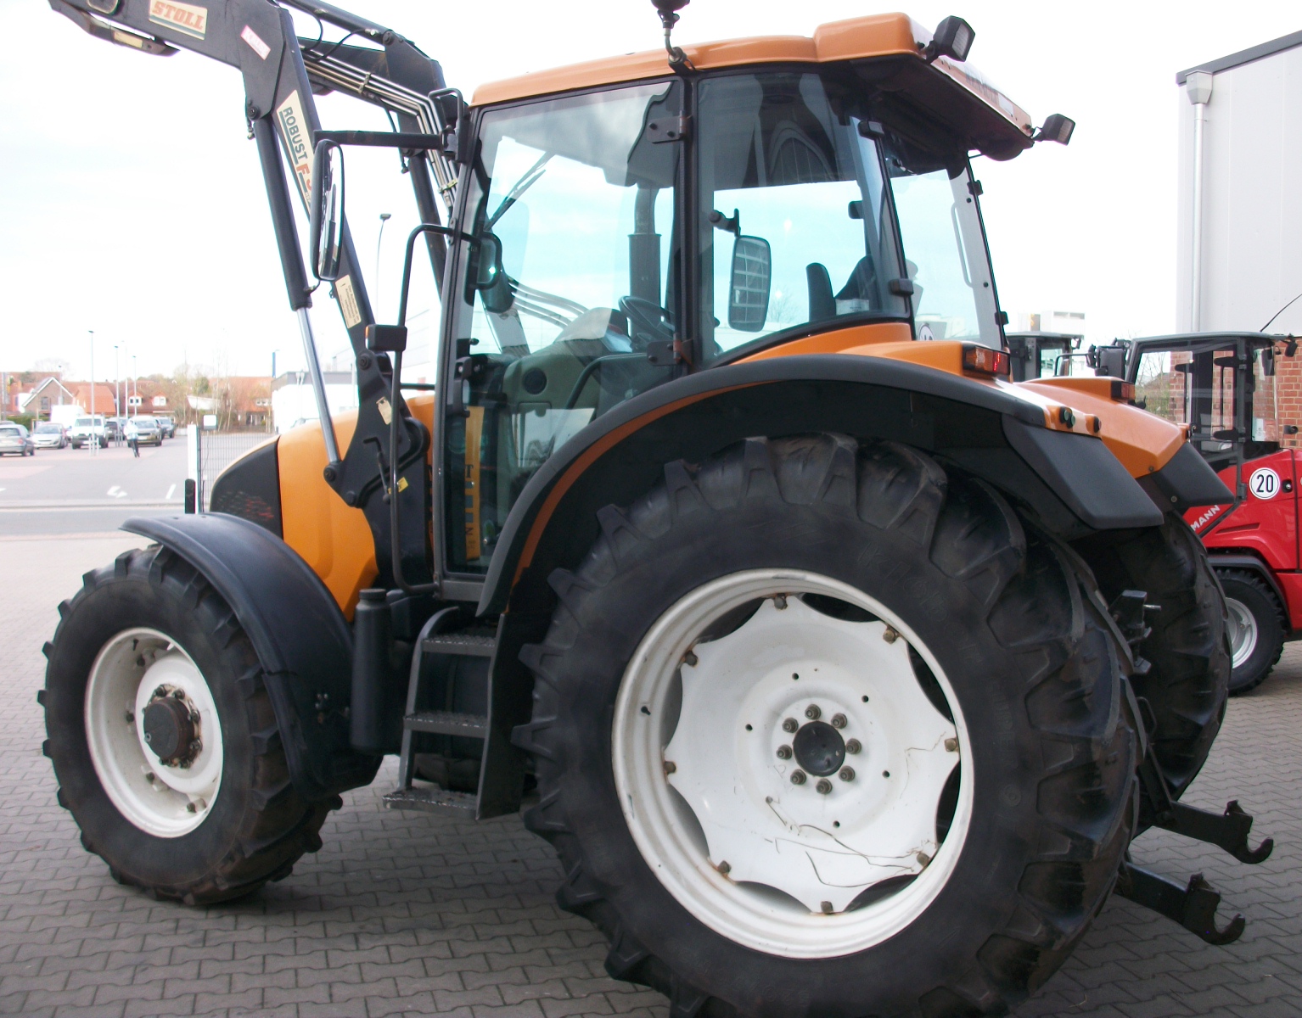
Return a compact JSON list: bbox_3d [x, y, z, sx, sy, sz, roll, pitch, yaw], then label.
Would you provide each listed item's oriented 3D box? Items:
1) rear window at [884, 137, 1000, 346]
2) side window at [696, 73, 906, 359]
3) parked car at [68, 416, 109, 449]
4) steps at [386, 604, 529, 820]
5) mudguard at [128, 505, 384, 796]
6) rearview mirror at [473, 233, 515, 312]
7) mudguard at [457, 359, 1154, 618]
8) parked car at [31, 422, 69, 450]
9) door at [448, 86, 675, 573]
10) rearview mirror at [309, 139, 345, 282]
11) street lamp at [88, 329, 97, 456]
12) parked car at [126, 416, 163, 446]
[{"bbox_3d":[0.964,-0.853,4.472,0.060,0.770,0.980,-11,-2,29],"label":"rear window"},{"bbox_3d":[0.426,-0.843,3.950,0.590,0.800,0.090,1,3,12],"label":"side window"},{"bbox_3d":[-31.112,-4.228,76.000,1.750,1.800,4.200,-1,4,-16],"label":"parked car"},{"bbox_3d":[-0.610,0.644,4.523,0.400,0.650,0.360,2,4,29],"label":"steps"},{"bbox_3d":[-1.487,0.481,4.866,1.040,0.910,0.440,3,4,32],"label":"mudguard"},{"bbox_3d":[-0.544,-0.800,4.629,0.080,0.280,0.190,2,4,29],"label":"rearview mirror"},{"bbox_3d":[0.403,-0.040,3.730,1.860,0.740,0.540,2,4,29],"label":"mudguard"},{"bbox_3d":[-30.832,-3.721,70.500,1.720,1.460,4.050,-1,3,-18],"label":"parked car"},{"bbox_3d":[-0.283,-0.521,4.263,0.870,1.490,0.100,2,4,29],"label":"door"},{"bbox_3d":[-0.978,-0.901,4.141,0.065,0.415,0.190,1,4,8],"label":"rearview mirror"},{"bbox_3d":[-25.833,-5.373,63.500,0.300,5.850,0.500,3,5,37],"label":"street lamp"},{"bbox_3d":[-28.760,-4.412,78.000,1.790,1.720,4.400,-1,4,-18],"label":"parked car"}]

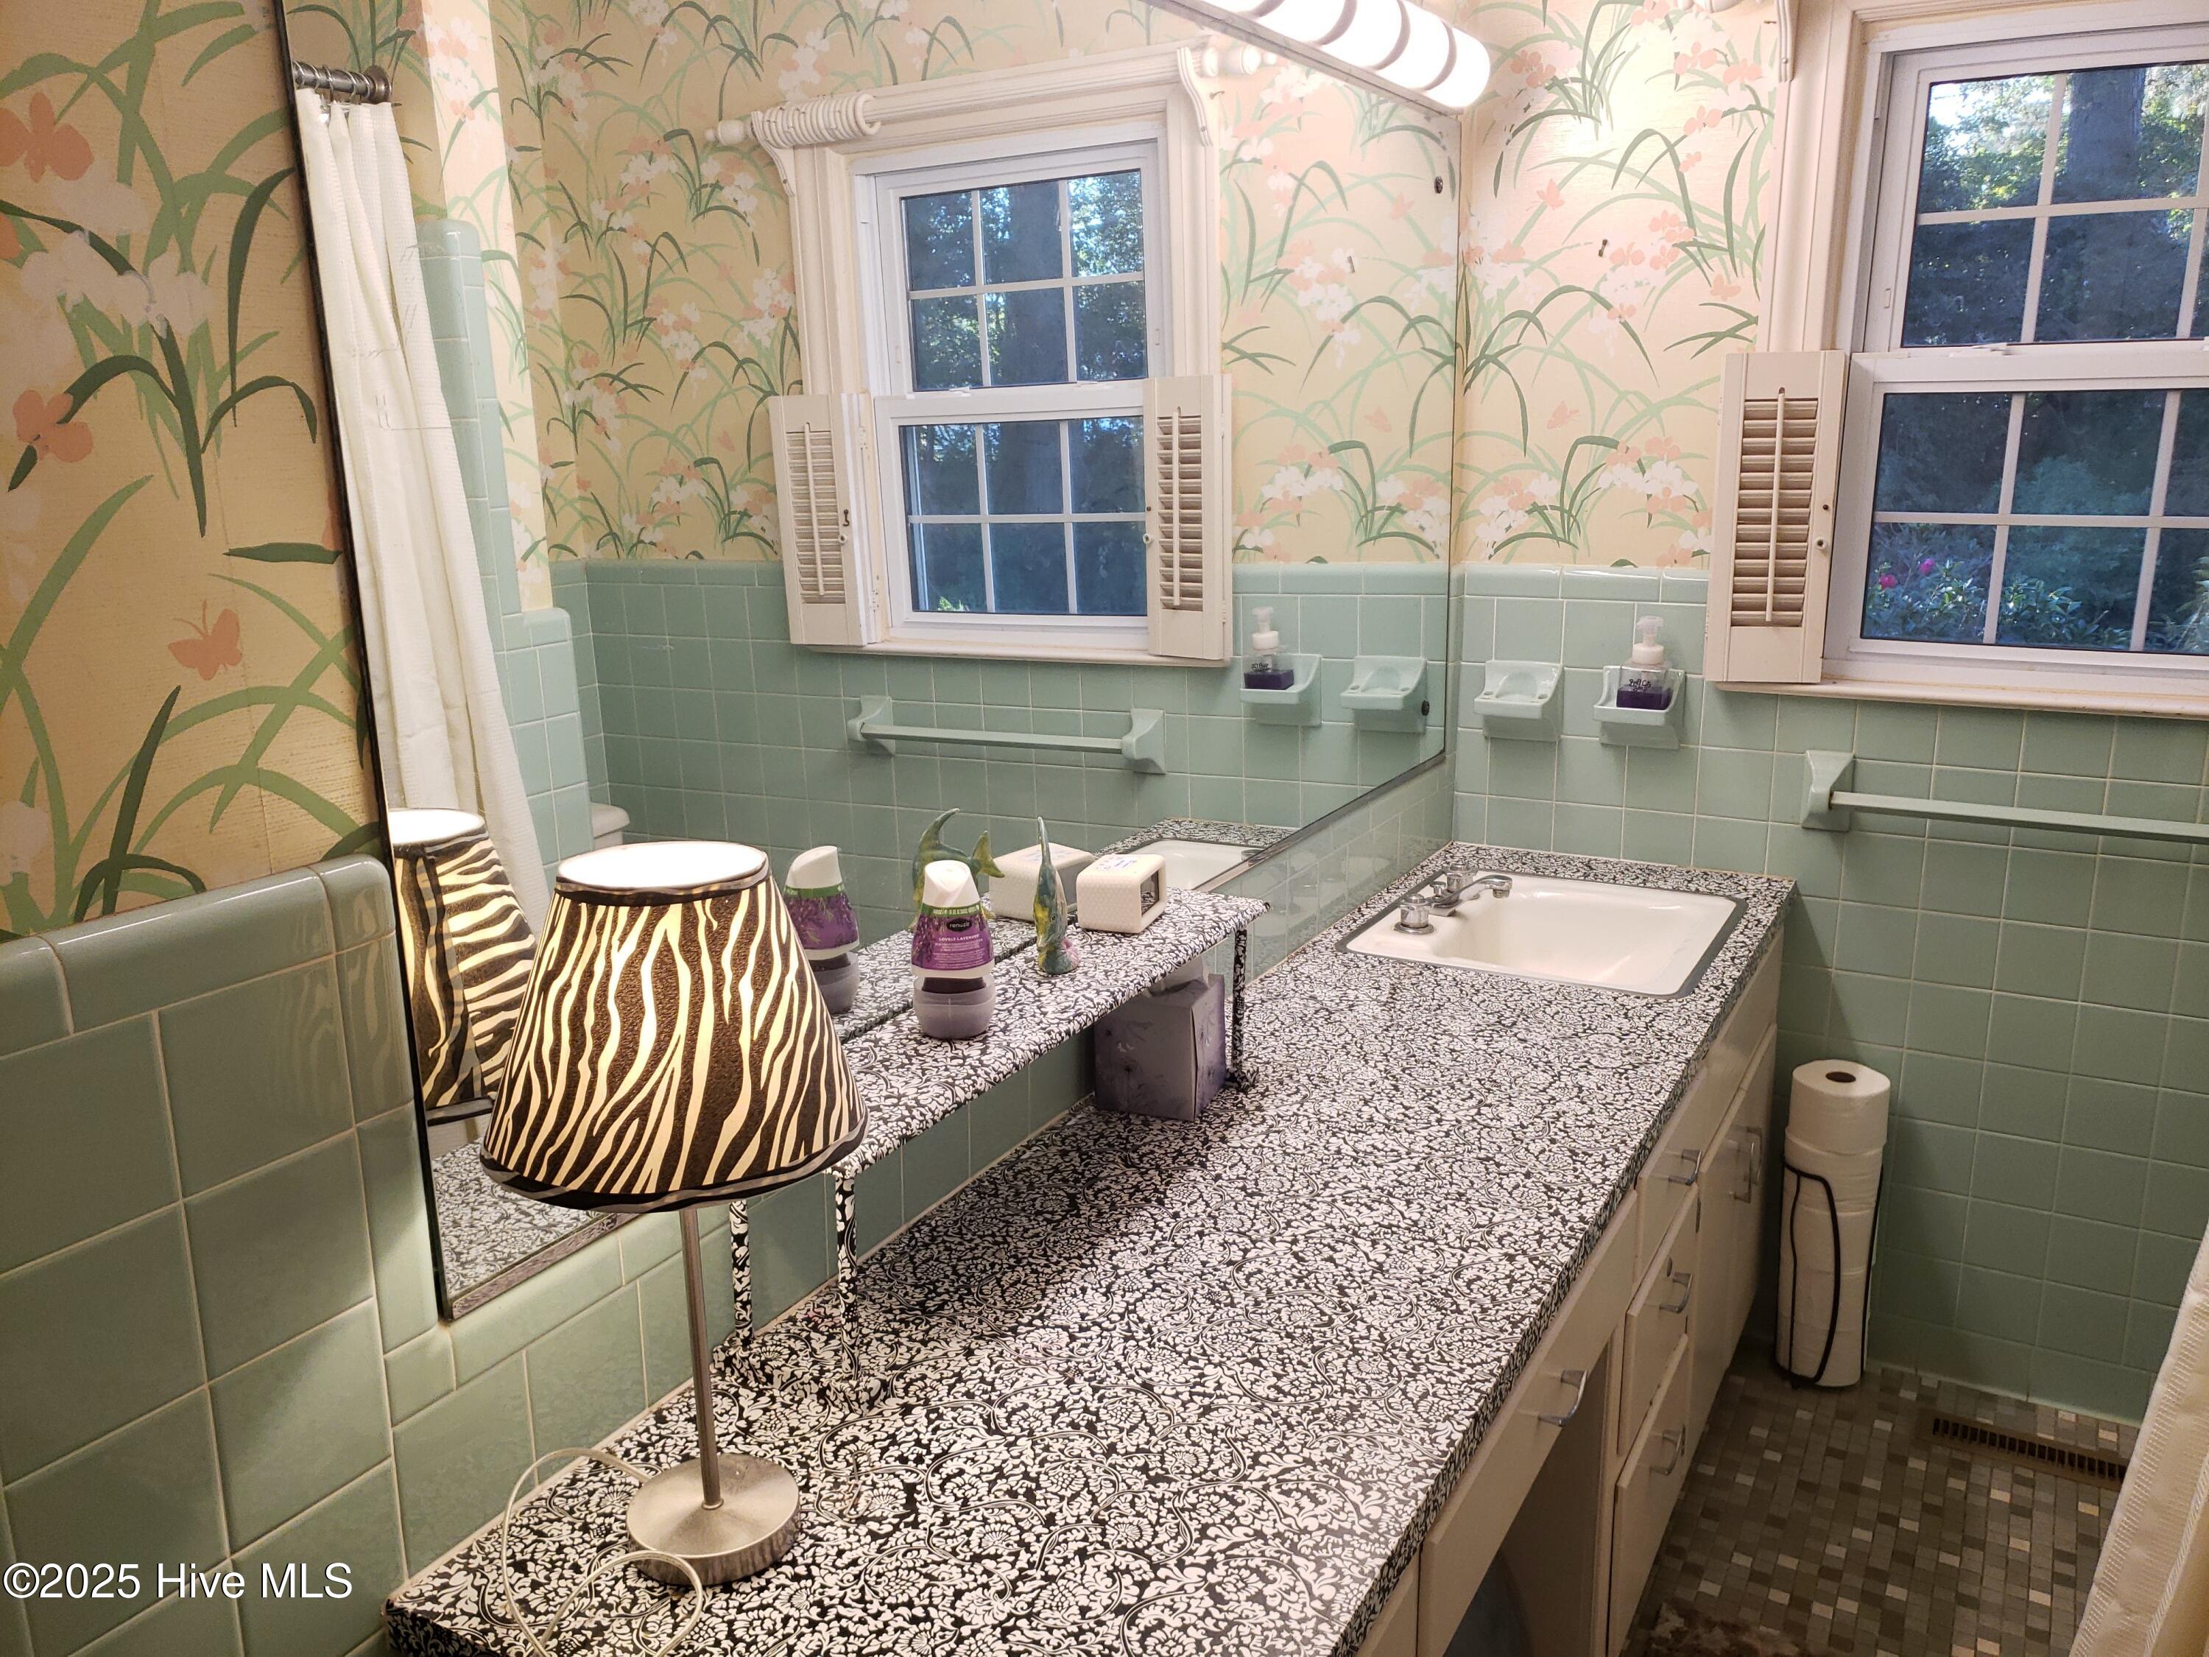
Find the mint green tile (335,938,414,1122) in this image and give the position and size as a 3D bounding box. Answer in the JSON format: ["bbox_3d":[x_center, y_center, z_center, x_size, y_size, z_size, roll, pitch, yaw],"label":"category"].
[{"bbox_3d":[-0.431,0.117,0.975,0.010,0.104,0.041,7,15,28],"label":"mint green tile"}]

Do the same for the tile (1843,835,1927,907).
[{"bbox_3d":[1.169,0.062,2.488,0.108,0.108,0.010,7,15,29],"label":"tile"}]

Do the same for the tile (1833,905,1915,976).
[{"bbox_3d":[1.169,0.169,2.512,0.108,0.108,0.010,7,15,29],"label":"tile"}]

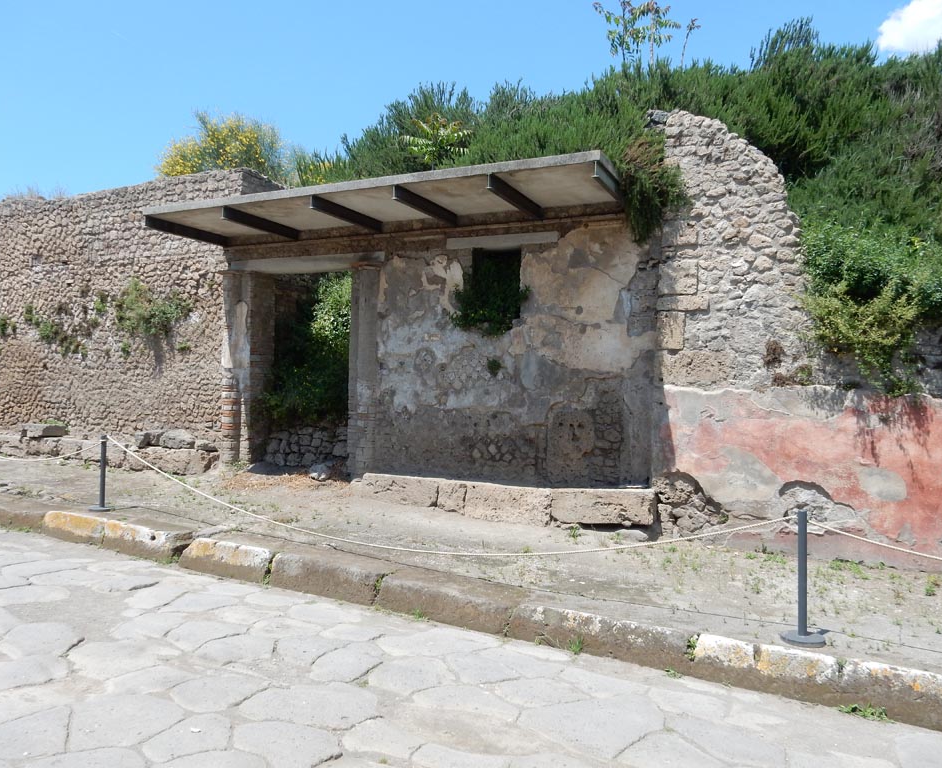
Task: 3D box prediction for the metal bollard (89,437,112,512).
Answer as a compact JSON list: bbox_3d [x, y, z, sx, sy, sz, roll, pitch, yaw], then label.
[{"bbox_3d":[-4.504,1.086,9.043,0.290,0.900,0.290,0,-1,24],"label":"metal bollard"}]

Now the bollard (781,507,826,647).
[{"bbox_3d":[2.305,1.328,5.132,0.295,0.900,0.295,0,-1,24],"label":"bollard"}]

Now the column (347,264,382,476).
[{"bbox_3d":[-1.459,-0.168,10.373,0.450,2.930,0.400,0,-1,24],"label":"column"}]

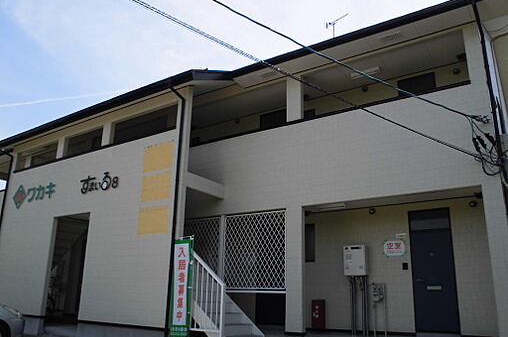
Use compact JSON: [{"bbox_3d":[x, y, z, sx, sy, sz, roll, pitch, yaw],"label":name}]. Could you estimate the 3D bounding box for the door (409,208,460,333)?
[{"bbox_3d":[3.402,1.910,8.092,0.787,2.282,0.080,-10,-19,33],"label":"door"}]

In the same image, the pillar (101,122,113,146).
[{"bbox_3d":[-3.634,-0.828,10.653,0.317,0.549,0.140,-10,-19,33],"label":"pillar"}]

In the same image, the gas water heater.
[{"bbox_3d":[2.122,1.906,8.825,0.463,0.609,0.210,-10,-19,33],"label":"gas water heater"}]

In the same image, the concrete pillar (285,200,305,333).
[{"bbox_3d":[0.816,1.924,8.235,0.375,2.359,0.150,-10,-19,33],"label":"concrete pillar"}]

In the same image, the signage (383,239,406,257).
[{"bbox_3d":[2.828,1.608,8.555,0.436,0.306,0.020,-10,-19,33],"label":"signage"}]

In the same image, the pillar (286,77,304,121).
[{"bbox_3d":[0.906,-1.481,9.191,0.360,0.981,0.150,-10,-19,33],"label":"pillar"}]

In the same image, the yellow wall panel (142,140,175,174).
[{"bbox_3d":[-2.113,-0.252,9.292,0.877,0.601,0.020,-10,-19,33],"label":"yellow wall panel"}]

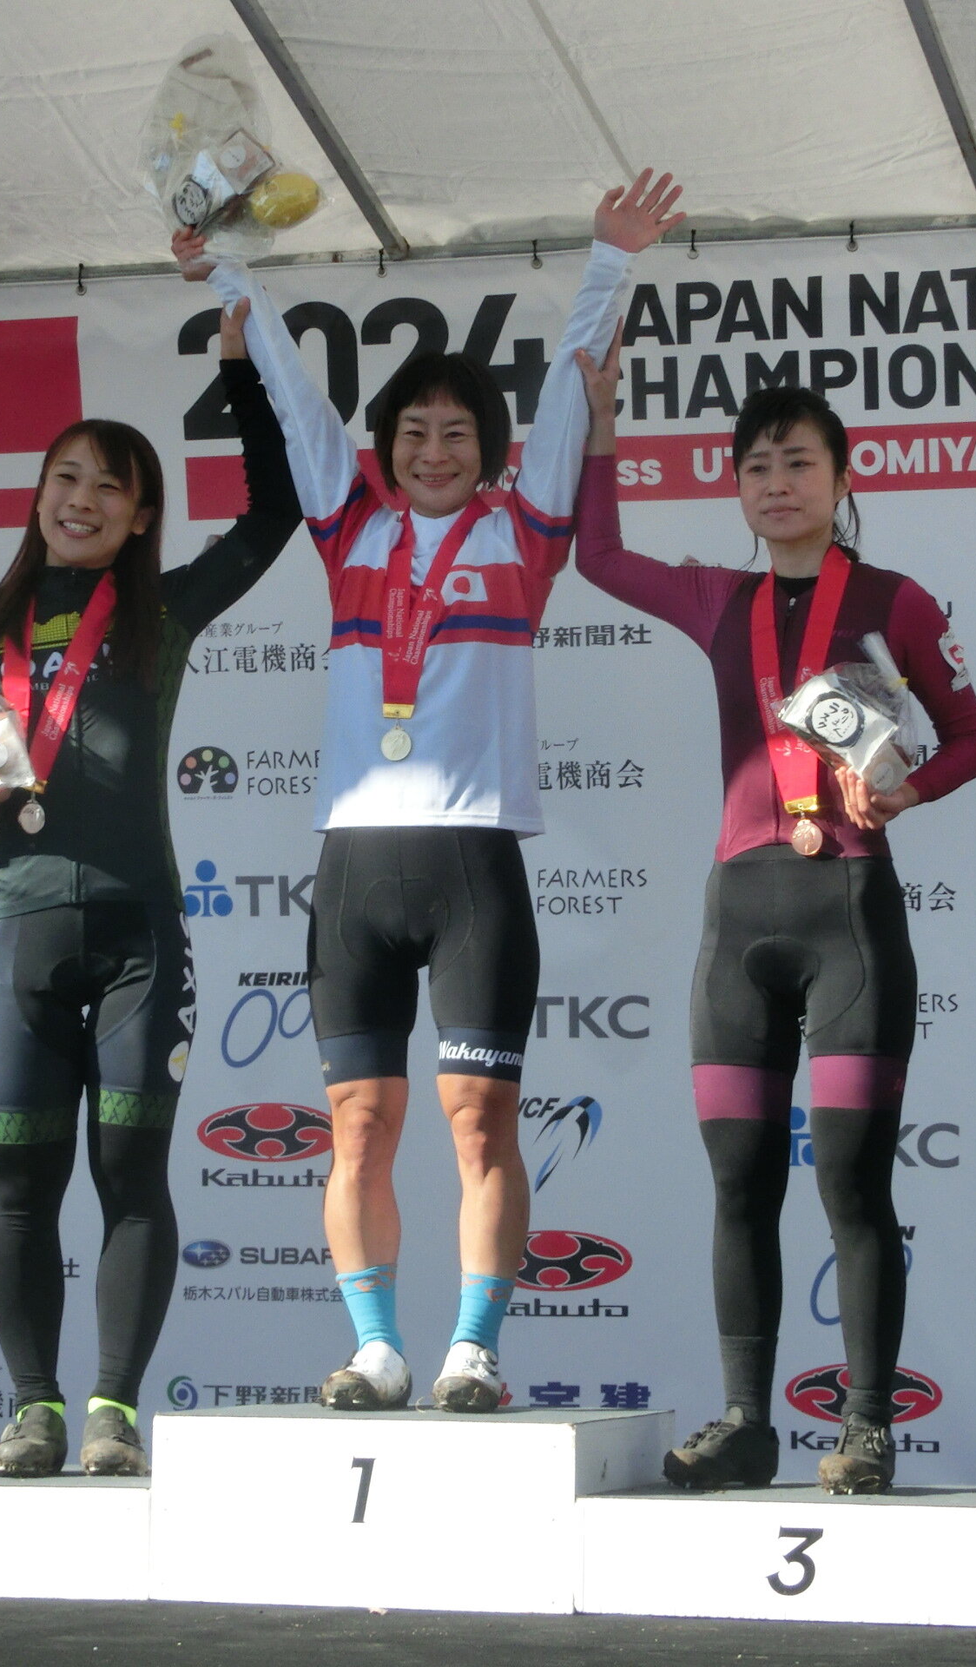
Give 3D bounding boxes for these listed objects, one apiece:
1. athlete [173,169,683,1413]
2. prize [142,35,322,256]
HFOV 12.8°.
[{"bbox_3d":[-0.088,-0.077,6.461,0.745,1.850,0.380,0,-6,8],"label":"athlete"},{"bbox_3d":[-0.383,-1.029,6.535,0.265,0.325,0.200,0,-6,8],"label":"prize"}]

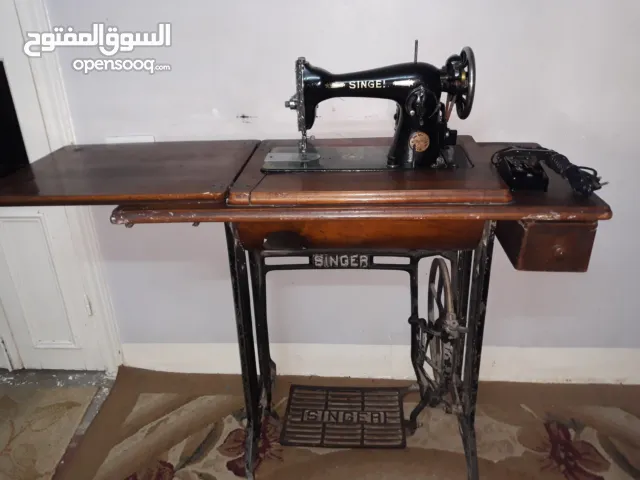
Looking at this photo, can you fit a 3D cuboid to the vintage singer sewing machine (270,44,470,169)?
[{"bbox_3d":[0.101,-0.296,1.074,0.451,0.243,0.174,0,27,4],"label":"vintage singer sewing machine"}]

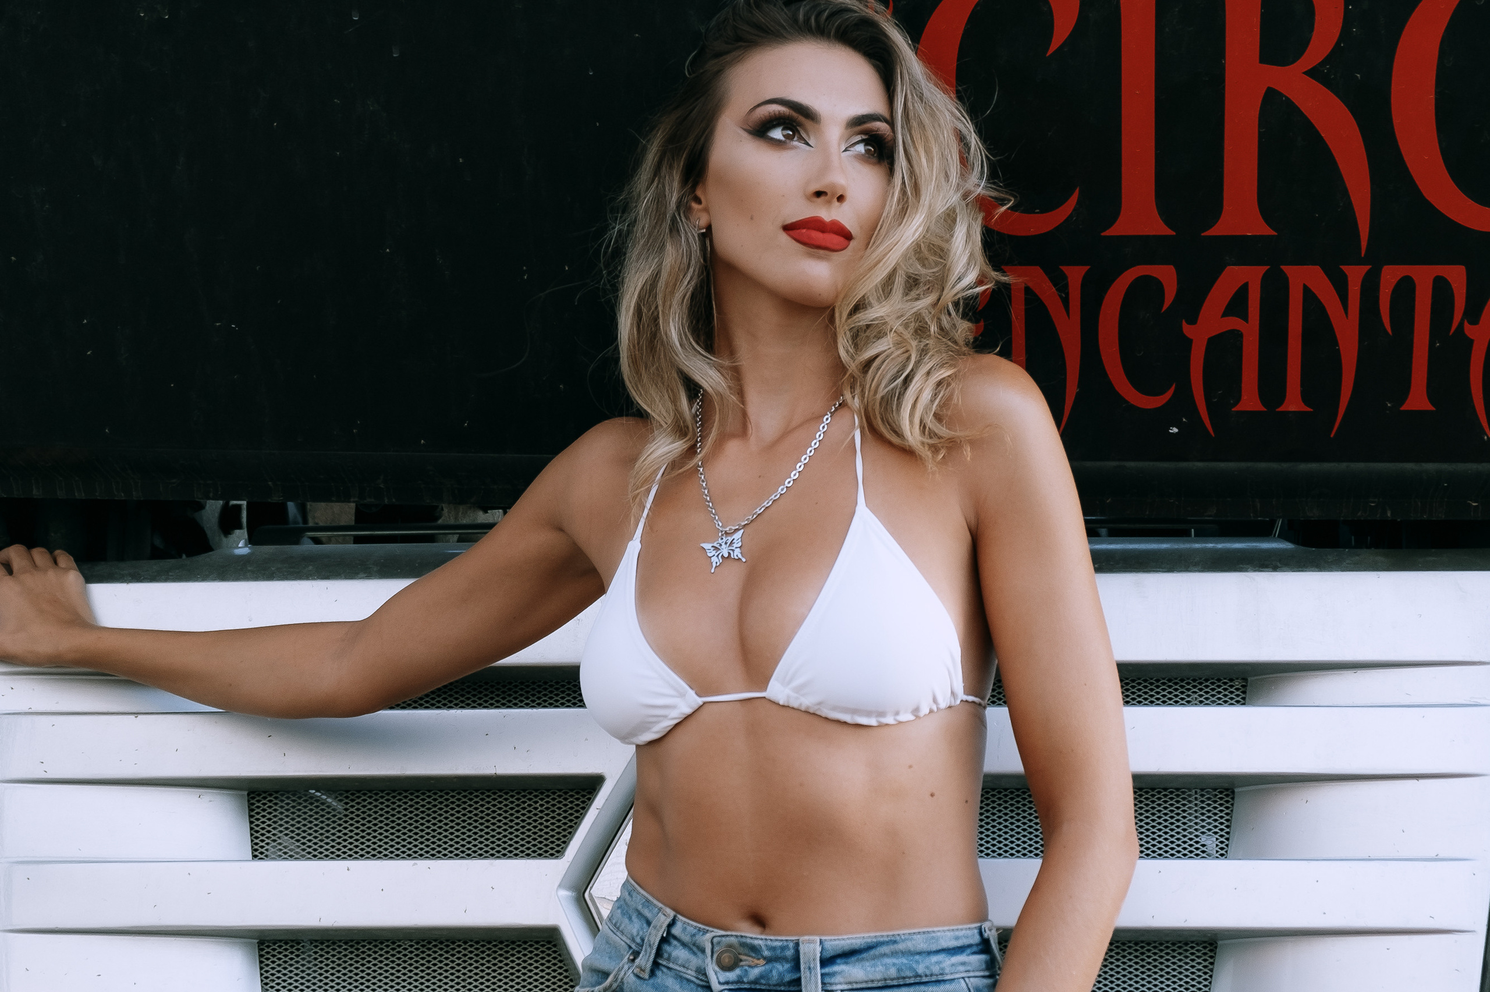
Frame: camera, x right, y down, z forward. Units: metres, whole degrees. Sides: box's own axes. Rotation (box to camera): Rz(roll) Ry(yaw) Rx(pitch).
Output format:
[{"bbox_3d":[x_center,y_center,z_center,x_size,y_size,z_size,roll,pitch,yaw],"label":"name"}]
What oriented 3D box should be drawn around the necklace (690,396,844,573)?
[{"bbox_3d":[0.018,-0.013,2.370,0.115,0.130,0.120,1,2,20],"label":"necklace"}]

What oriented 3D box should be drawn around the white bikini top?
[{"bbox_3d":[0.025,0.055,2.410,0.290,0.240,0.200,1,2,26],"label":"white bikini top"}]

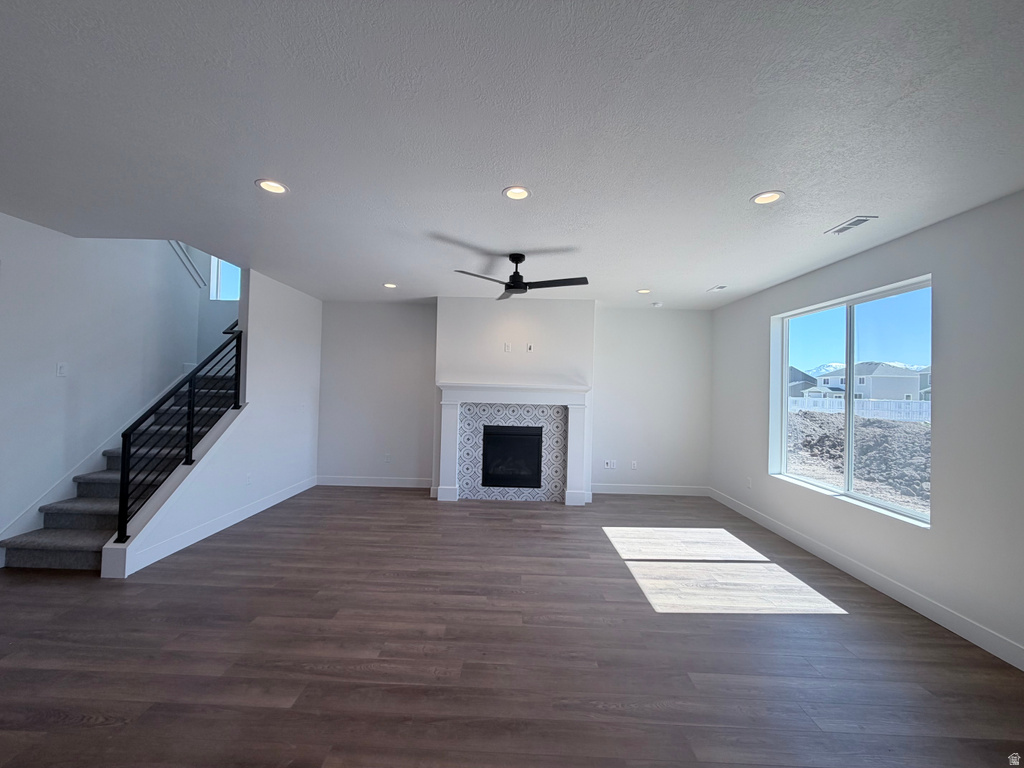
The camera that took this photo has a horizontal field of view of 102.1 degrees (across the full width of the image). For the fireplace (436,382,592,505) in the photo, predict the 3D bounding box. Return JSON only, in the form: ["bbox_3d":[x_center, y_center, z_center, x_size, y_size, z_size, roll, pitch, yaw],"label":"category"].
[{"bbox_3d":[0.013,0.798,5.559,2.040,1.570,0.240,2,-1,0],"label":"fireplace"}]

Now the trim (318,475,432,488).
[{"bbox_3d":[-2.005,1.467,6.156,1.823,0.138,0.020,2,-1,0],"label":"trim"}]

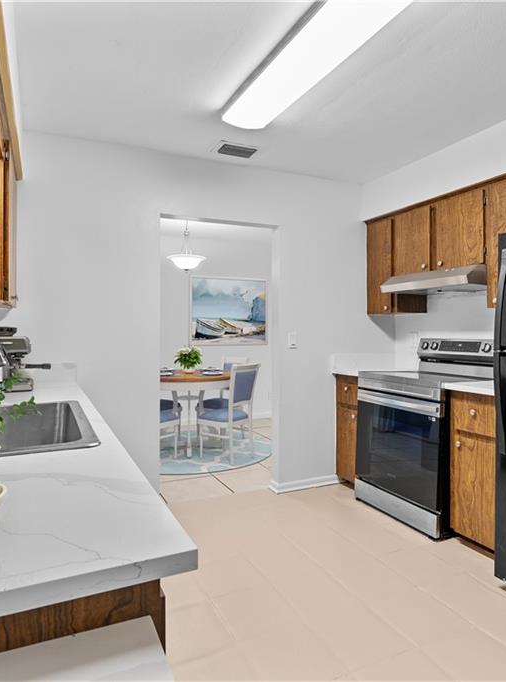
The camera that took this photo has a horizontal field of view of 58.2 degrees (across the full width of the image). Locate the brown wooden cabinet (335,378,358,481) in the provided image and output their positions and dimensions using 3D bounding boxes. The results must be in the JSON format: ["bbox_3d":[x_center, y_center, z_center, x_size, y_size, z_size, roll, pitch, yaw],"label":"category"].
[{"bbox_3d":[1.031,0.712,3.652,0.600,0.880,0.375,-1,2,-25],"label":"brown wooden cabinet"}]

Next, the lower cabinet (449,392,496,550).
[{"bbox_3d":[1.513,0.735,2.609,0.600,0.880,0.387,-1,2,-25],"label":"lower cabinet"}]

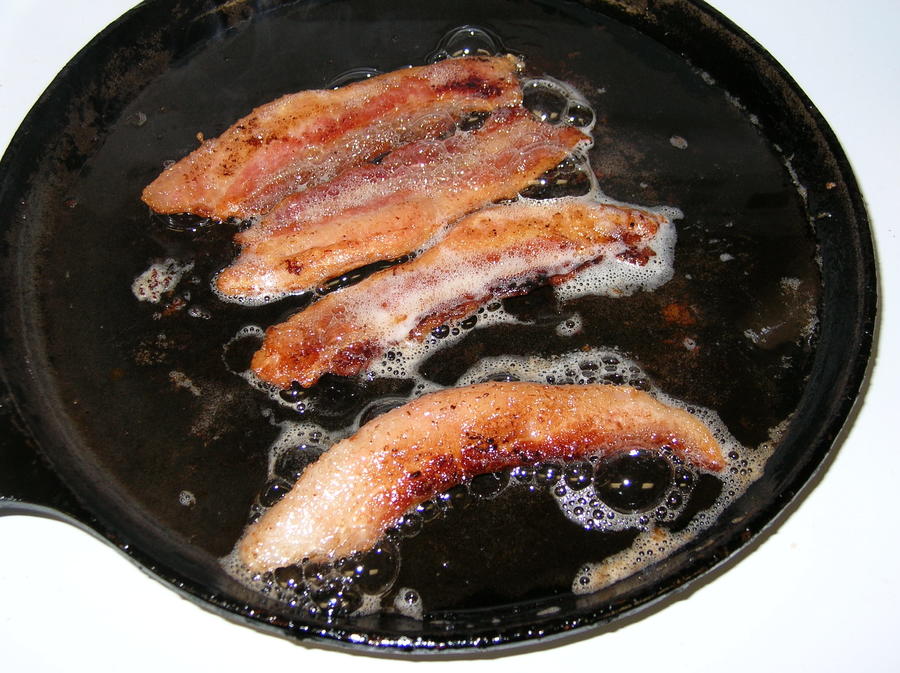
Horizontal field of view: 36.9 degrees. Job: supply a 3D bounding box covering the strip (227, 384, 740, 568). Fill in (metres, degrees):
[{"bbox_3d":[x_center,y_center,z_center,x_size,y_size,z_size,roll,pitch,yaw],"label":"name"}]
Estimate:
[{"bbox_3d":[0.006,0.033,0.388,0.141,0.013,0.045,-12,58,-10],"label":"strip"}]

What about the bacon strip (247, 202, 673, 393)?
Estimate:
[{"bbox_3d":[0.004,-0.020,0.424,0.143,0.011,0.038,-20,60,-15],"label":"bacon strip"}]

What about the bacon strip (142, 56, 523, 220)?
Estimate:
[{"bbox_3d":[-0.037,-0.071,0.456,0.142,0.010,0.040,-24,61,-17],"label":"bacon strip"}]

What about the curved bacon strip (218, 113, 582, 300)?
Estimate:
[{"bbox_3d":[-0.016,-0.046,0.440,0.136,0.010,0.037,-28,62,-19],"label":"curved bacon strip"}]

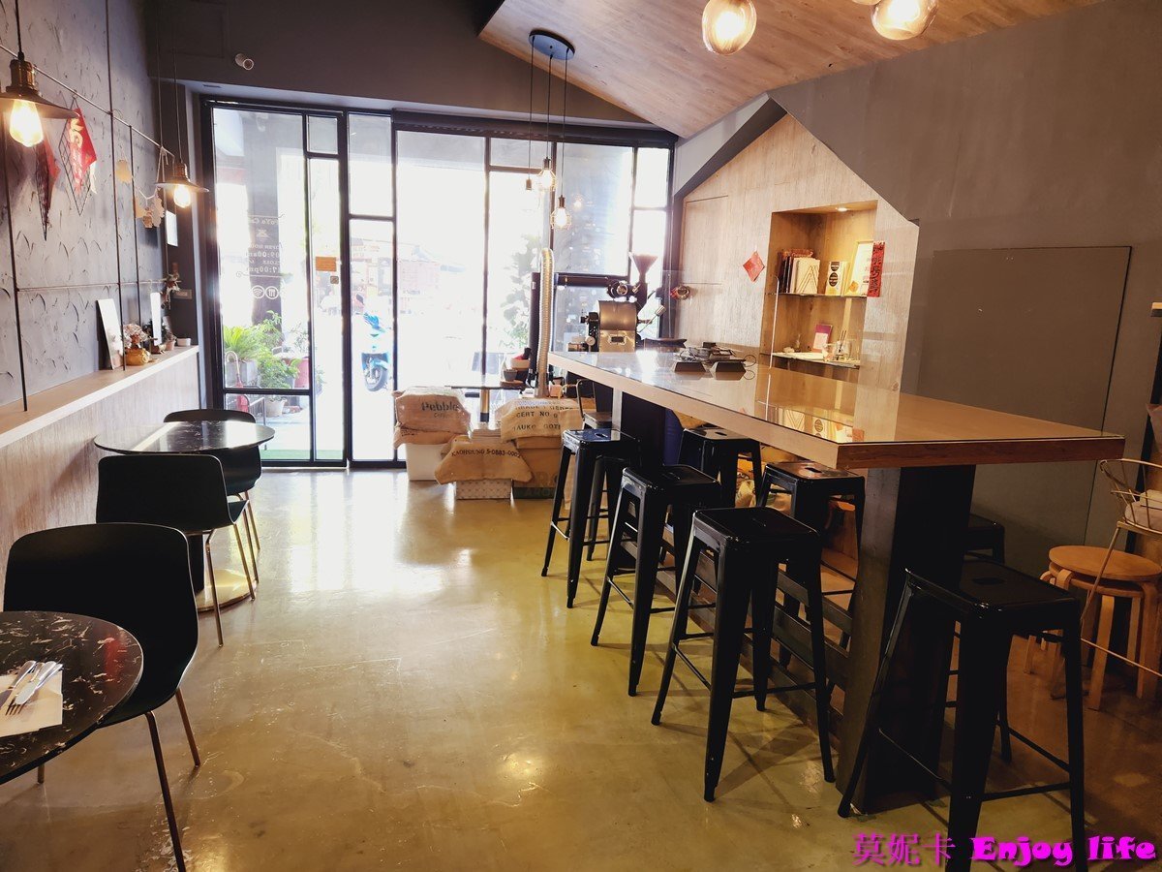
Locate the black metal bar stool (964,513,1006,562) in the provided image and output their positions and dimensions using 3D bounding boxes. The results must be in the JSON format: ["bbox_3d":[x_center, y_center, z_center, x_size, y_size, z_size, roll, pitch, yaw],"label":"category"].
[{"bbox_3d":[1.148,0.638,2.583,0.430,0.760,0.430,-1,11,-20],"label":"black metal bar stool"}]

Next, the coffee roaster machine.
[{"bbox_3d":[0.246,-0.786,5.127,0.520,0.820,0.430,-1,11,-20],"label":"coffee roaster machine"}]

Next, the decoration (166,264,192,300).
[{"bbox_3d":[-2.882,-1.099,5.522,0.170,0.260,0.070,-1,11,-17],"label":"decoration"}]

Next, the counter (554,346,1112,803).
[{"bbox_3d":[0.618,0.325,3.189,0.920,1.110,2.520,-1,11,-18],"label":"counter"}]

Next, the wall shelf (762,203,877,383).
[{"bbox_3d":[1.564,-0.830,4.702,0.380,1.080,0.900,-2,11,-24],"label":"wall shelf"}]

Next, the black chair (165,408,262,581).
[{"bbox_3d":[-1.820,0.275,3.790,0.480,0.770,0.540,-1,11,-18],"label":"black chair"}]

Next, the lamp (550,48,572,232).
[{"bbox_3d":[-0.112,-1.911,5.042,0.130,1.100,0.130,3,10,0],"label":"lamp"}]

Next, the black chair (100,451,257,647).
[{"bbox_3d":[-1.608,0.403,3.146,0.490,0.775,0.540,0,11,-13],"label":"black chair"}]

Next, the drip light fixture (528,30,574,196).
[{"bbox_3d":[-0.209,-2.047,4.980,0.280,1.020,0.280,3,10,0],"label":"drip light fixture"}]

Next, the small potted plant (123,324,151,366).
[{"bbox_3d":[-2.539,-0.525,4.419,0.145,0.235,0.145,-1,11,-20],"label":"small potted plant"}]

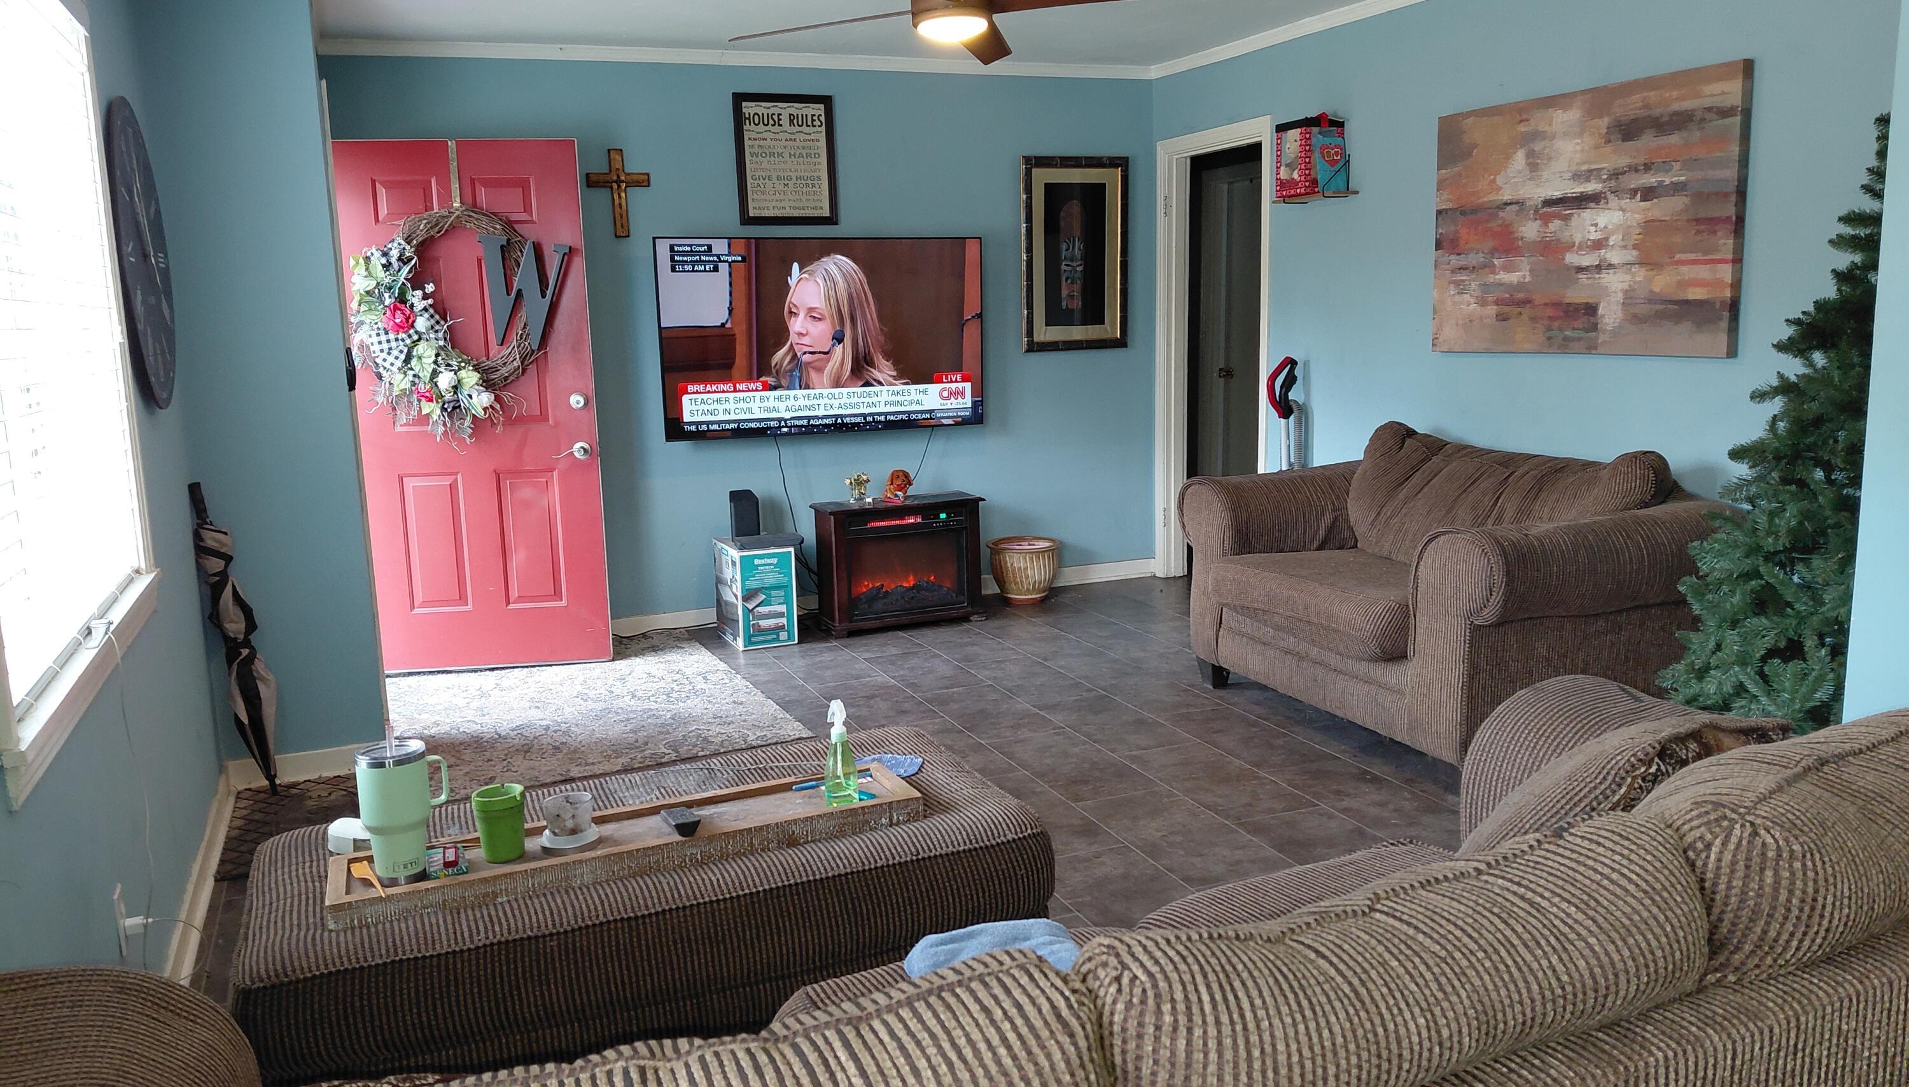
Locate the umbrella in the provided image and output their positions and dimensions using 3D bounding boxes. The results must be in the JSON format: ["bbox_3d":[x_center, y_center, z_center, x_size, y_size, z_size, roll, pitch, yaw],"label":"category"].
[{"bbox_3d":[-2.063,0.289,3.999,0.130,0.960,0.110,-13,13,-21],"label":"umbrella"}]

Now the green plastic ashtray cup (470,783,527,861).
[{"bbox_3d":[-0.756,0.469,2.301,0.085,0.111,0.085,-6,10,-22],"label":"green plastic ashtray cup"}]

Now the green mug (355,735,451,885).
[{"bbox_3d":[-0.887,0.434,2.238,0.110,0.219,0.150,5,12,34],"label":"green mug"}]

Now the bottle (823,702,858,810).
[{"bbox_3d":[-0.211,0.377,2.517,0.062,0.198,0.060,-2,10,0],"label":"bottle"}]

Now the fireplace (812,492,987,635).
[{"bbox_3d":[-0.238,0.089,6.048,0.716,0.536,0.269,-6,11,-24],"label":"fireplace"}]

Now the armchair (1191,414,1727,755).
[{"bbox_3d":[1.523,0.103,4.464,0.960,0.940,1.520,-6,11,-23],"label":"armchair"}]

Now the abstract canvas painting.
[{"bbox_3d":[1.943,-1.002,4.343,0.040,0.810,1.180,-6,10,-22],"label":"abstract canvas painting"}]

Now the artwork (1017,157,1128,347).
[{"bbox_3d":[0.571,-1.365,6.526,0.560,0.896,0.035,-6,10,-22],"label":"artwork"}]

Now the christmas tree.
[{"bbox_3d":[2.011,-0.086,3.030,0.920,1.760,0.920,-6,10,-22],"label":"christmas tree"}]

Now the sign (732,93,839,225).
[{"bbox_3d":[-0.724,-1.648,5.938,0.438,0.545,0.025,-6,10,-22],"label":"sign"}]

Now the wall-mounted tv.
[{"bbox_3d":[-0.549,-0.897,5.975,1.455,0.835,0.065,-6,11,-23],"label":"wall-mounted tv"}]

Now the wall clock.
[{"bbox_3d":[-1.997,-0.704,3.384,0.040,0.750,0.750,-6,10,-22],"label":"wall clock"}]

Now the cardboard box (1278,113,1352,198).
[{"bbox_3d":[1.410,-1.518,5.457,0.155,0.300,0.225,-6,11,-23],"label":"cardboard box"}]

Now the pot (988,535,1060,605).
[{"bbox_3d":[0.338,0.127,6.442,0.345,0.287,0.345,-2,10,0],"label":"pot"}]

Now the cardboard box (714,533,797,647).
[{"bbox_3d":[-0.847,0.202,5.860,0.236,0.412,0.399,-6,11,-24],"label":"cardboard box"}]

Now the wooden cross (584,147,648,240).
[{"bbox_3d":[-1.395,-1.456,5.734,0.260,0.355,0.025,-6,11,-22],"label":"wooden cross"}]

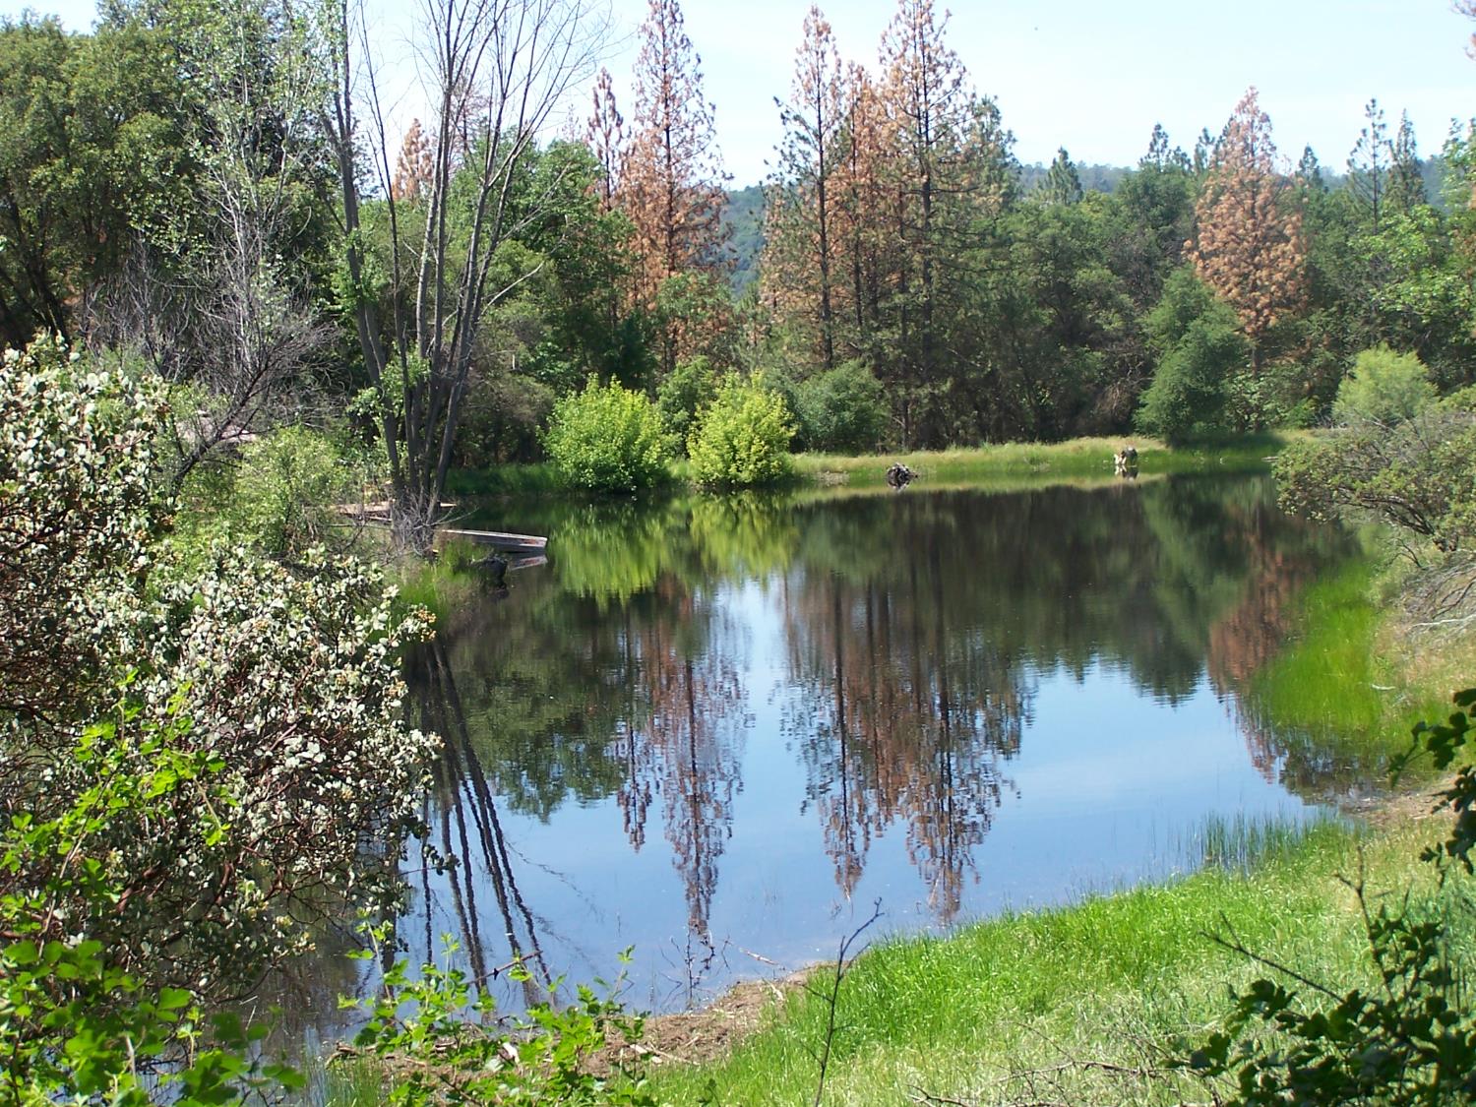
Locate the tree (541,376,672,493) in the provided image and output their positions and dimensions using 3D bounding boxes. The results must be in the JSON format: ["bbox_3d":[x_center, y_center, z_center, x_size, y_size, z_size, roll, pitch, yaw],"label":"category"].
[{"bbox_3d":[-3.802,-3.467,83.000,3.550,3.300,3.300,-2,3,0],"label":"tree"}]

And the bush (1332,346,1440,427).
[{"bbox_3d":[20.361,-5.104,90.000,3.300,2.900,3.000,-2,3,0],"label":"bush"}]

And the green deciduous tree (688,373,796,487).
[{"bbox_3d":[0.099,-3.525,82.000,3.050,3.250,2.900,-2,3,0],"label":"green deciduous tree"}]

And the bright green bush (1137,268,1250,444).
[{"bbox_3d":[14.570,-6.334,91.500,3.550,5.500,3.400,-2,3,0],"label":"bright green bush"}]

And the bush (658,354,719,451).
[{"bbox_3d":[-1.488,-4.757,91.000,2.300,3.100,2.200,-2,3,0],"label":"bush"}]

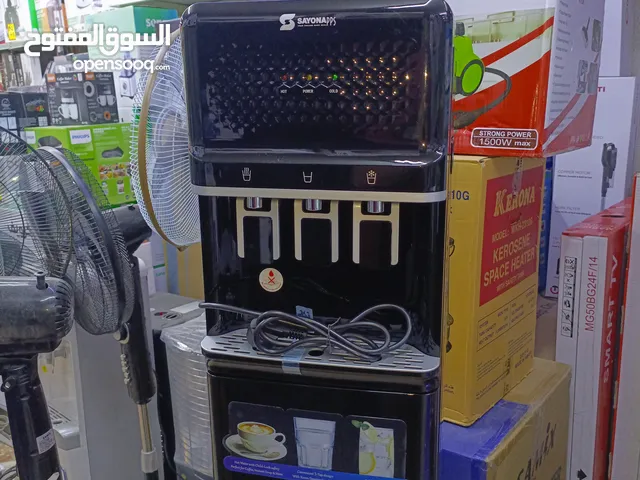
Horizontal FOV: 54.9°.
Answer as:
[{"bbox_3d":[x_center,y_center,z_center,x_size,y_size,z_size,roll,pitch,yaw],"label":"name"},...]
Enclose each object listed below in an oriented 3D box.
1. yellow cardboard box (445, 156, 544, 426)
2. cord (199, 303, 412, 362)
[{"bbox_3d":[0.254,0.060,1.367,0.345,0.505,0.345,9,15,37],"label":"yellow cardboard box"},{"bbox_3d":[-0.027,0.110,0.848,0.300,0.056,0.105,3,13,14],"label":"cord"}]

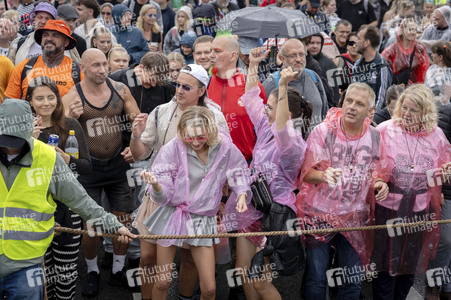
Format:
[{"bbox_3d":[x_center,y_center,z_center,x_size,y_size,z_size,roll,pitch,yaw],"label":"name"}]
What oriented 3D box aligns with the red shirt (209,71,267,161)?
[{"bbox_3d":[0.083,-0.215,5.655,0.490,0.680,0.310,8,18,27],"label":"red shirt"}]

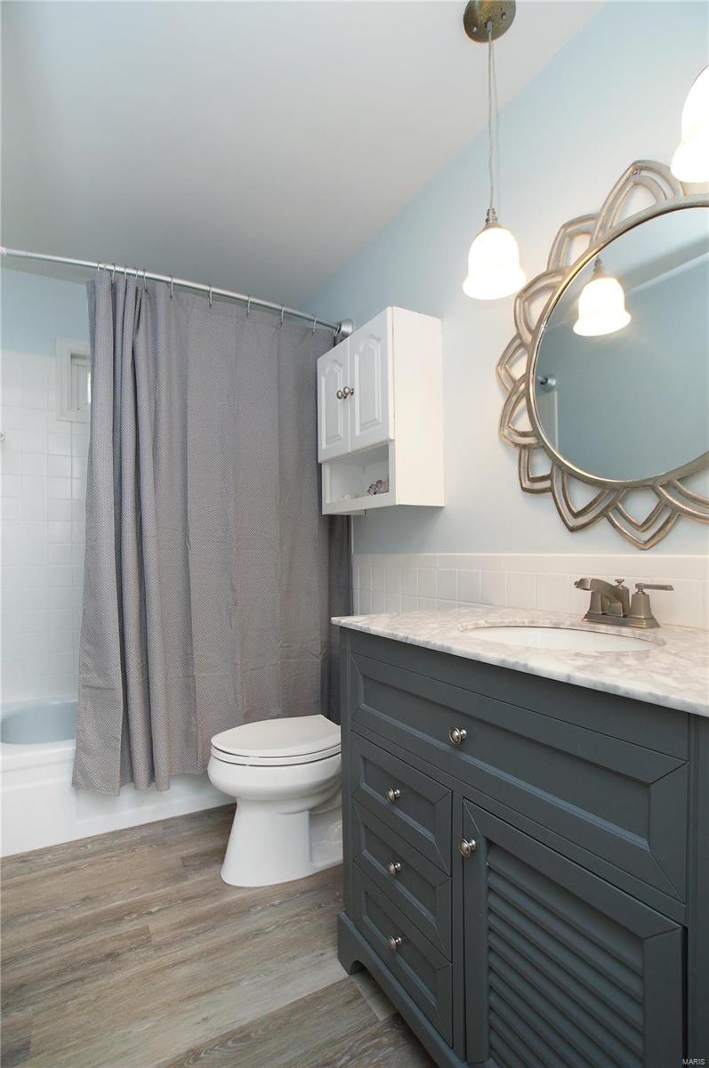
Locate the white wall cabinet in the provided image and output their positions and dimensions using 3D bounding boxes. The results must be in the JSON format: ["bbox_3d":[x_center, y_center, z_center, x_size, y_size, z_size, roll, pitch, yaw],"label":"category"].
[{"bbox_3d":[0.084,-0.430,1.896,0.230,0.682,0.535,1,-3,-31],"label":"white wall cabinet"}]

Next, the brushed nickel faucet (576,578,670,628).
[{"bbox_3d":[0.577,0.157,1.091,0.160,0.110,0.225,1,-3,-31],"label":"brushed nickel faucet"}]

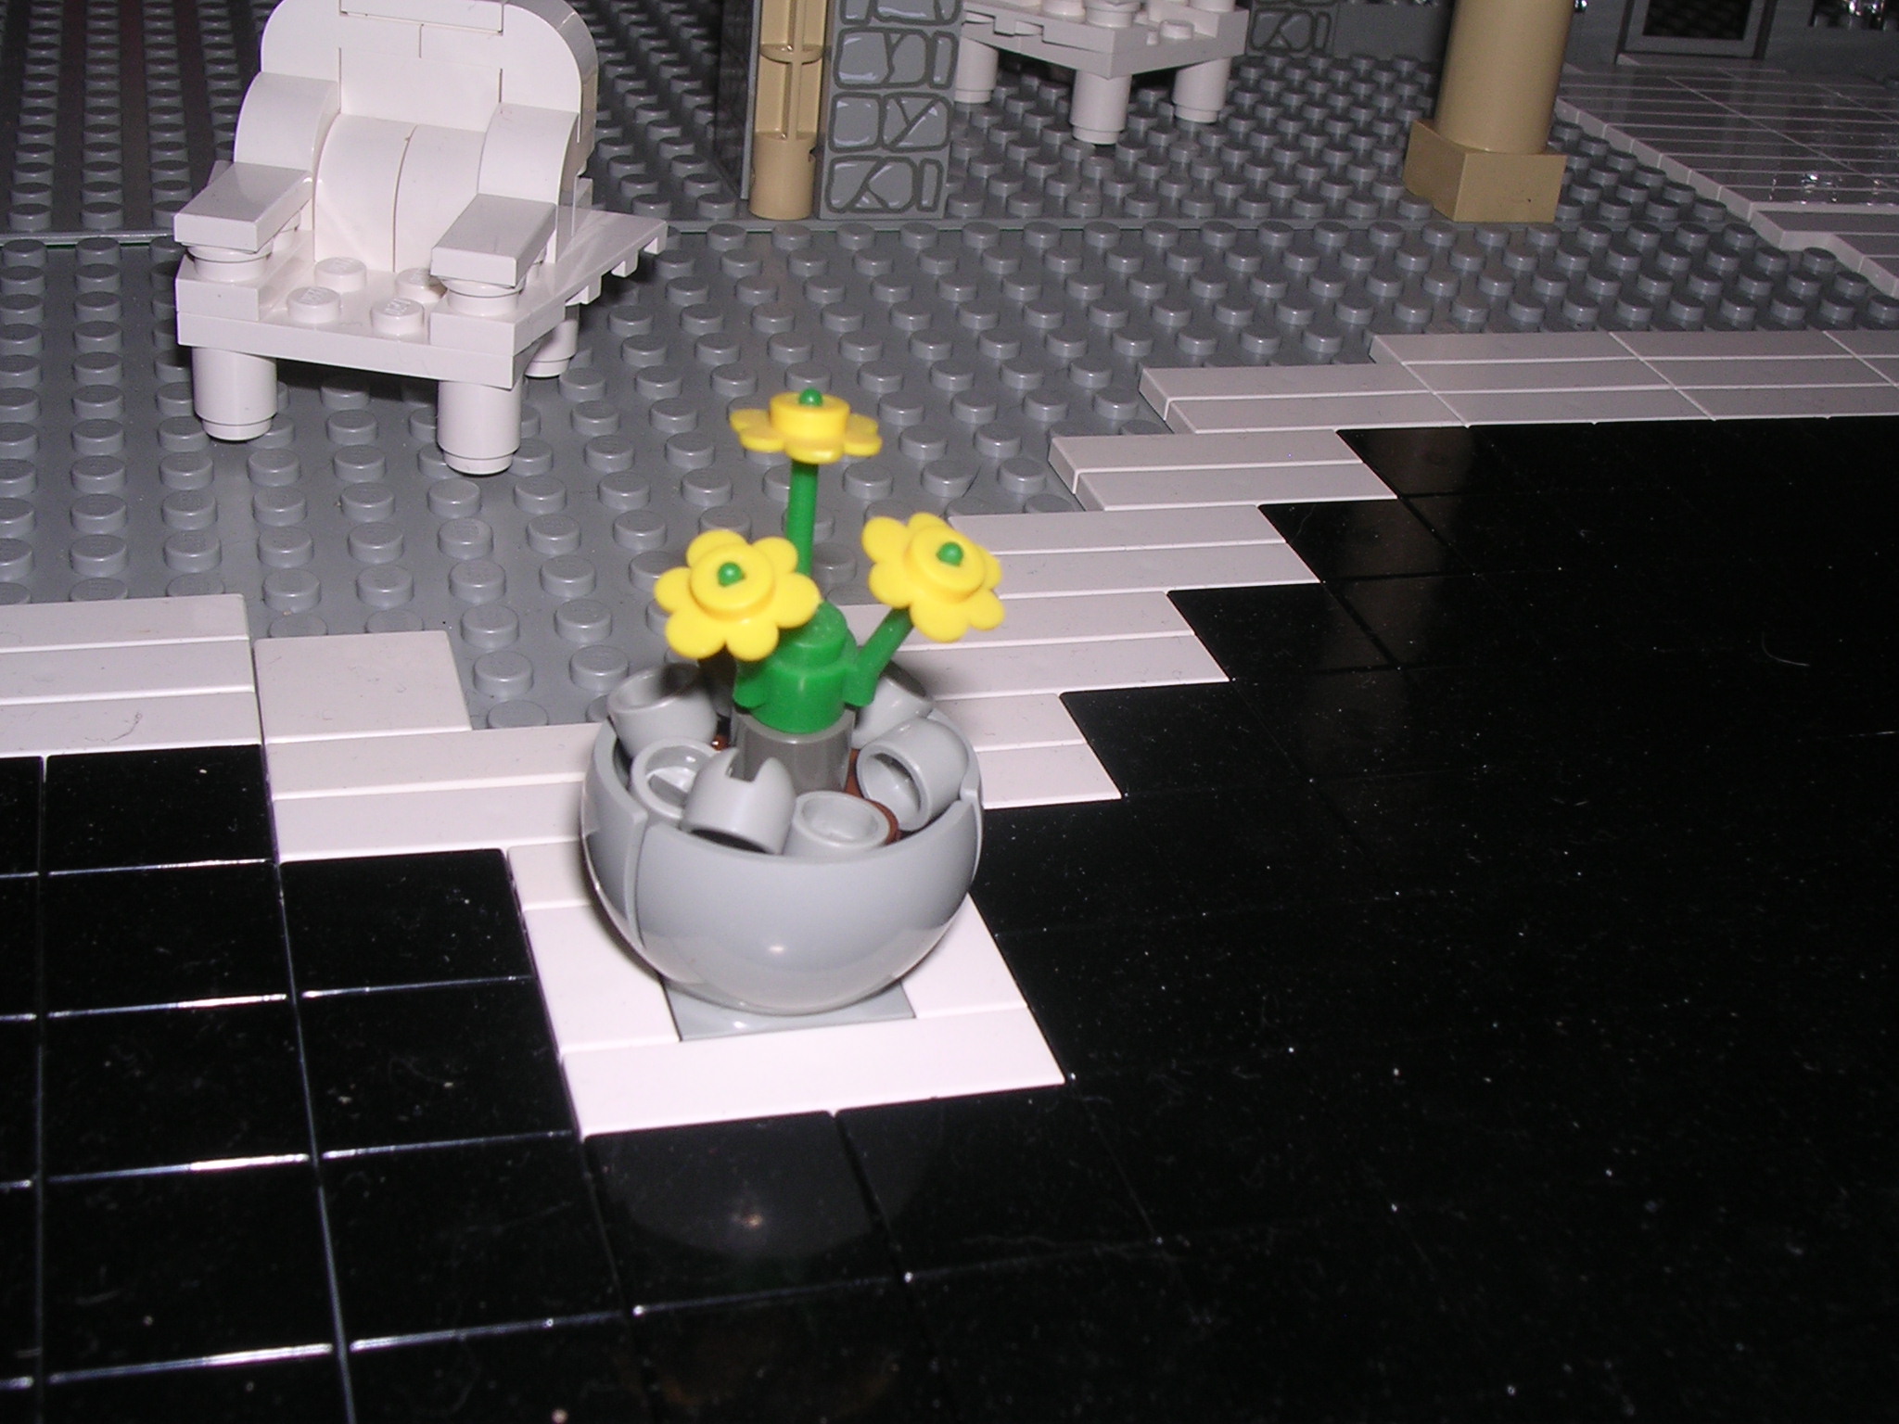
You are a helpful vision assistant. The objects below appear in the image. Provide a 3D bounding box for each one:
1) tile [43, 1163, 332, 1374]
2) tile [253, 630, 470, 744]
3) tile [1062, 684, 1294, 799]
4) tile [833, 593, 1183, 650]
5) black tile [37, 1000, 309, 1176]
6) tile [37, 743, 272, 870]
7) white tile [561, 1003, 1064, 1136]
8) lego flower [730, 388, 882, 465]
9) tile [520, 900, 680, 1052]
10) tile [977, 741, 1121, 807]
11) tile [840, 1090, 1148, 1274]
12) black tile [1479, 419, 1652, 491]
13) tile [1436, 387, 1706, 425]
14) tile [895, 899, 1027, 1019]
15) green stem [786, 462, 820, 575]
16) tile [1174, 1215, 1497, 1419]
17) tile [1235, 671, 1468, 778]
[{"bbox_3d":[-0.044,0.033,0.136,0.016,0.003,0.016,-4,32,-17],"label":"tile"},{"bbox_3d":[-0.047,-0.001,0.188,0.016,0.003,0.016,-4,32,-17],"label":"tile"},{"bbox_3d":[0.018,0.004,0.195,0.016,0.003,0.016,-4,32,-17],"label":"tile"},{"bbox_3d":[0.006,-0.006,0.210,0.032,0.003,0.008,-4,32,-17],"label":"tile"},{"bbox_3d":[-0.048,0.024,0.147,0.016,0.003,0.016,-4,32,-17],"label":"black tile"},{"bbox_3d":[-0.058,0.008,0.173,0.016,0.003,0.016,-4,32,-17],"label":"tile"},{"bbox_3d":[-0.009,0.025,0.154,0.032,0.003,0.008,-4,32,-17],"label":"white tile"},{"bbox_3d":[-0.009,-0.018,0.150,0.010,0.003,0.010,-4,24,-17],"label":"lego flower"},{"bbox_3d":[-0.024,0.019,0.161,0.008,0.003,0.016,-4,32,-17],"label":"tile"},{"bbox_3d":[-0.003,0.007,0.185,0.032,0.003,0.008,-4,32,-17],"label":"tile"},{"bbox_3d":[0.003,0.030,0.147,0.016,0.003,0.016,-4,32,-17],"label":"tile"},{"bbox_3d":[0.066,-0.026,0.253,0.016,0.003,0.016,-4,32,-17],"label":"black tile"},{"bbox_3d":[0.070,-0.033,0.267,0.032,0.003,0.008,-4,32,-17],"label":"tile"},{"bbox_3d":[-0.001,0.018,0.168,0.008,0.003,0.016,-4,32,-17],"label":"tile"},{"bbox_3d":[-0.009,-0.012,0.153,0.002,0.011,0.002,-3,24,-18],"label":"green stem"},{"bbox_3d":[0.022,0.037,0.140,0.016,0.003,0.016,-4,32,-17],"label":"tile"},{"bbox_3d":[0.034,0.002,0.200,0.016,0.003,0.016,-4,32,-17],"label":"tile"}]

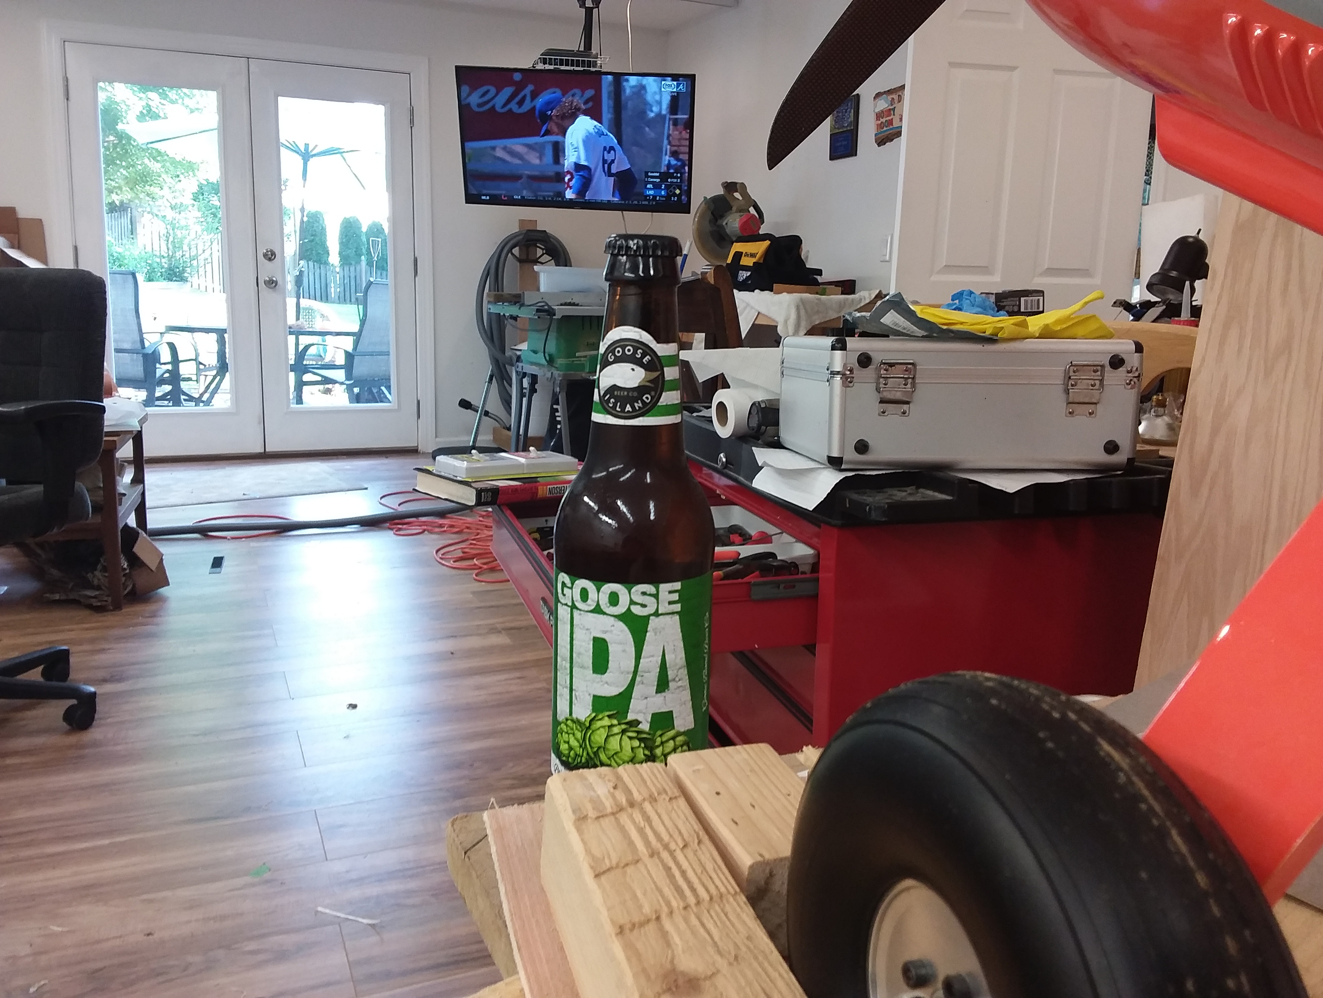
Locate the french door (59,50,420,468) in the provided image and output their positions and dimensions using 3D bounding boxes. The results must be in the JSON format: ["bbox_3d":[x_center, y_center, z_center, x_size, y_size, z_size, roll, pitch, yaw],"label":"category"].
[{"bbox_3d":[-2.114,-1.237,5.435,1.627,2.008,0.060,-4,13,-24],"label":"french door"}]

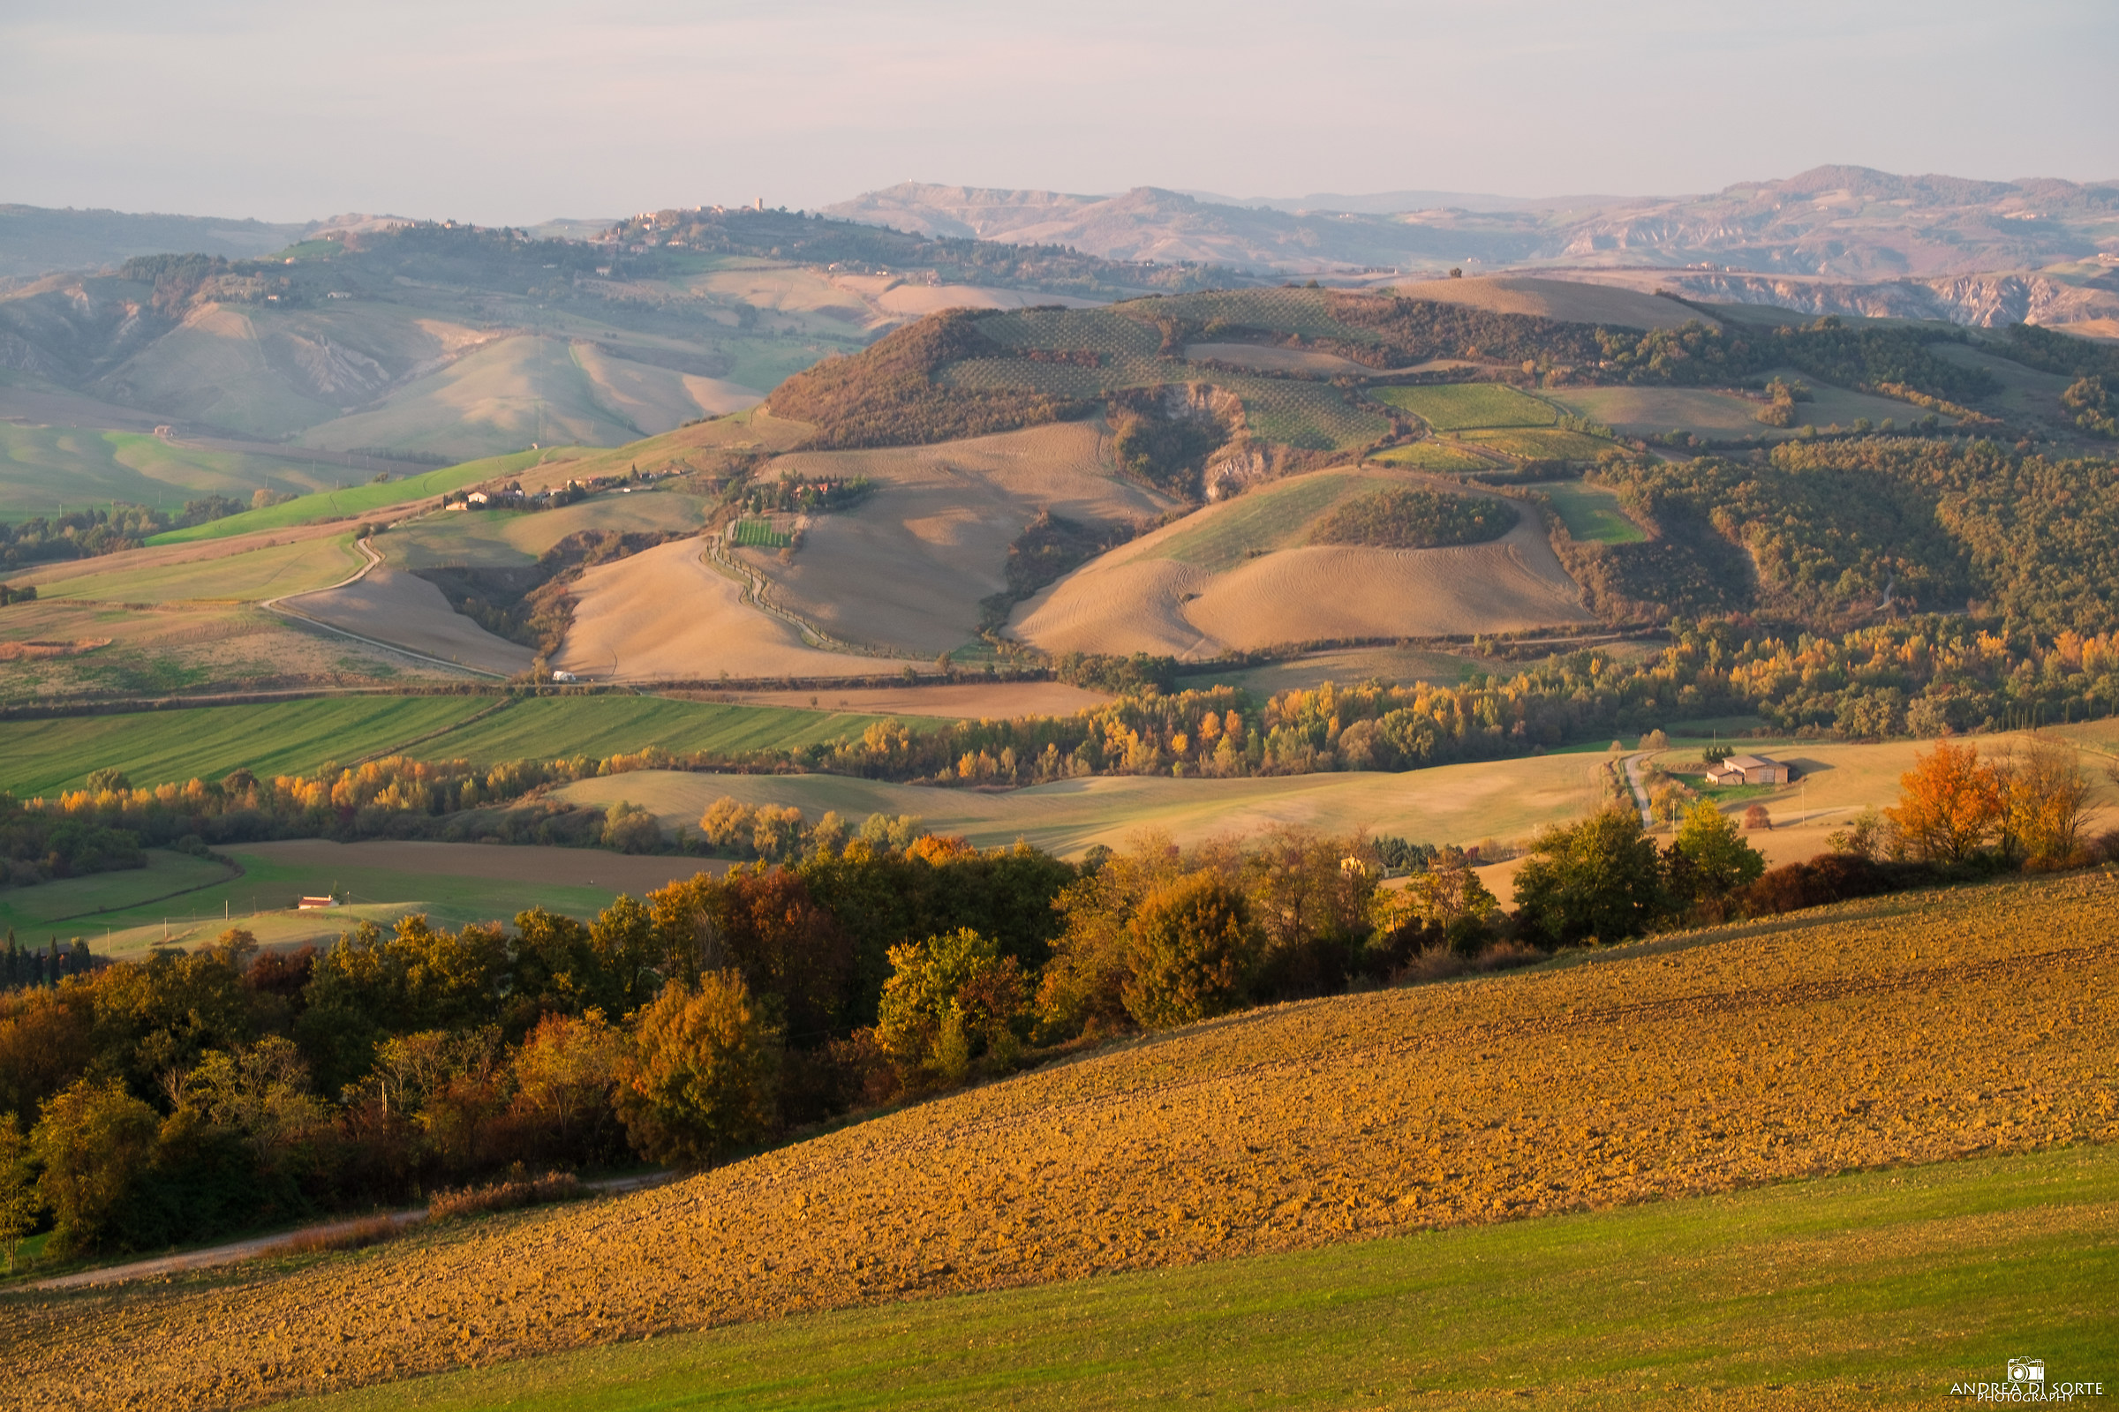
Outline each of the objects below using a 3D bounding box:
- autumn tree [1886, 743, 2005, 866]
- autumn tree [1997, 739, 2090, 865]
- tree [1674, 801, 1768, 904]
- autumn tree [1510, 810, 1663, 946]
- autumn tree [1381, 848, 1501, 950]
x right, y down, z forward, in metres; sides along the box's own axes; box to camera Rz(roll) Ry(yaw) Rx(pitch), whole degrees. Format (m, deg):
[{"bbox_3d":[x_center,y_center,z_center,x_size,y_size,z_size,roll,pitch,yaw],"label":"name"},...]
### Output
[{"bbox_3d":[47.115,5.068,235.000,6.170,6.464,5.862,0,6,0],"label":"autumn tree"},{"bbox_3d":[52.894,5.156,237.000,5.245,6.995,4.983,0,6,0],"label":"autumn tree"},{"bbox_3d":[32.586,7.155,218.000,4.743,4.875,4.506,0,6,0],"label":"tree"},{"bbox_3d":[25.206,8.074,210.000,7.168,6.361,6.810,0,6,0],"label":"autumn tree"},{"bbox_3d":[17.819,9.123,207.000,5.746,4.748,5.458,0,6,0],"label":"autumn tree"}]

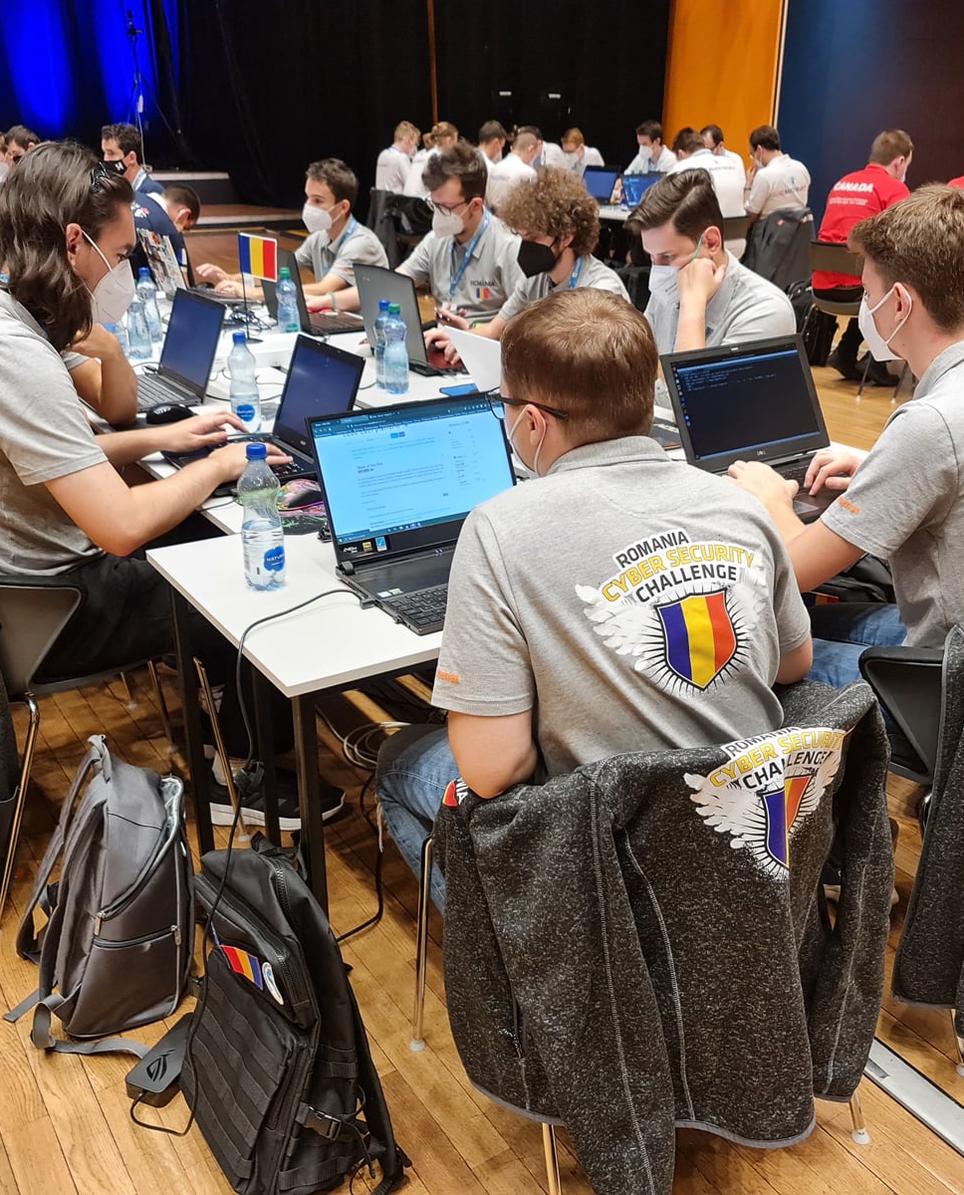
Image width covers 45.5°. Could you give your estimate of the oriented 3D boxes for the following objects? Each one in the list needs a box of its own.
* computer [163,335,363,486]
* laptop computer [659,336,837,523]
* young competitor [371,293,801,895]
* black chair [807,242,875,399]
[{"bbox_3d":[-0.454,-0.380,2.350,0.325,0.229,0.340,-13,26,-28],"label":"computer"},{"bbox_3d":[0.626,-0.347,2.269,0.390,0.240,0.380,-15,27,-29],"label":"laptop computer"},{"bbox_3d":[0.158,0.169,1.695,0.540,1.200,0.740,-12,26,-24],"label":"young competitor"},{"bbox_3d":[2.097,-1.552,6.362,0.540,0.790,0.540,-14,26,-29],"label":"black chair"}]

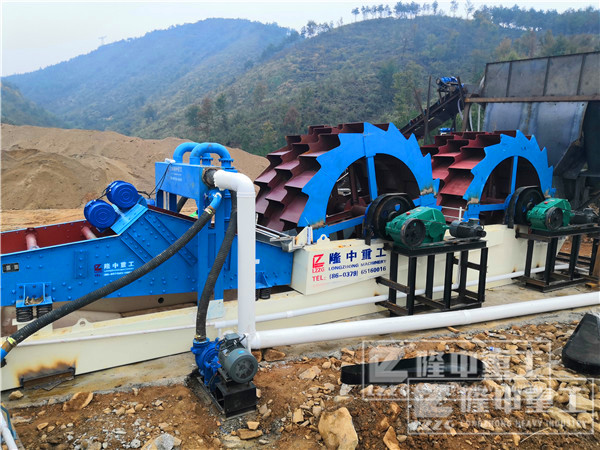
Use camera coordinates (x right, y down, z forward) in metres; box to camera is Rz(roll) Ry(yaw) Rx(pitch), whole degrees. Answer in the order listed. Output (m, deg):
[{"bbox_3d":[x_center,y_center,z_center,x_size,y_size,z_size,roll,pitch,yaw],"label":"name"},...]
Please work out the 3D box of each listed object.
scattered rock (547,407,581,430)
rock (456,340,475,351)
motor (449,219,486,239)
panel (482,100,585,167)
[{"bbox_3d":[2.297,1.677,4.057,0.300,0.110,0.140,9,11,42],"label":"scattered rock"},{"bbox_3d":[2.100,1.531,5.921,0.220,0.090,0.130,4,9,20],"label":"rock"},{"bbox_3d":[2.509,0.066,6.961,0.270,0.305,0.490,-4,9,-31],"label":"motor"},{"bbox_3d":[5.913,-2.231,11.800,2.300,1.650,0.300,4,9,19],"label":"panel"}]

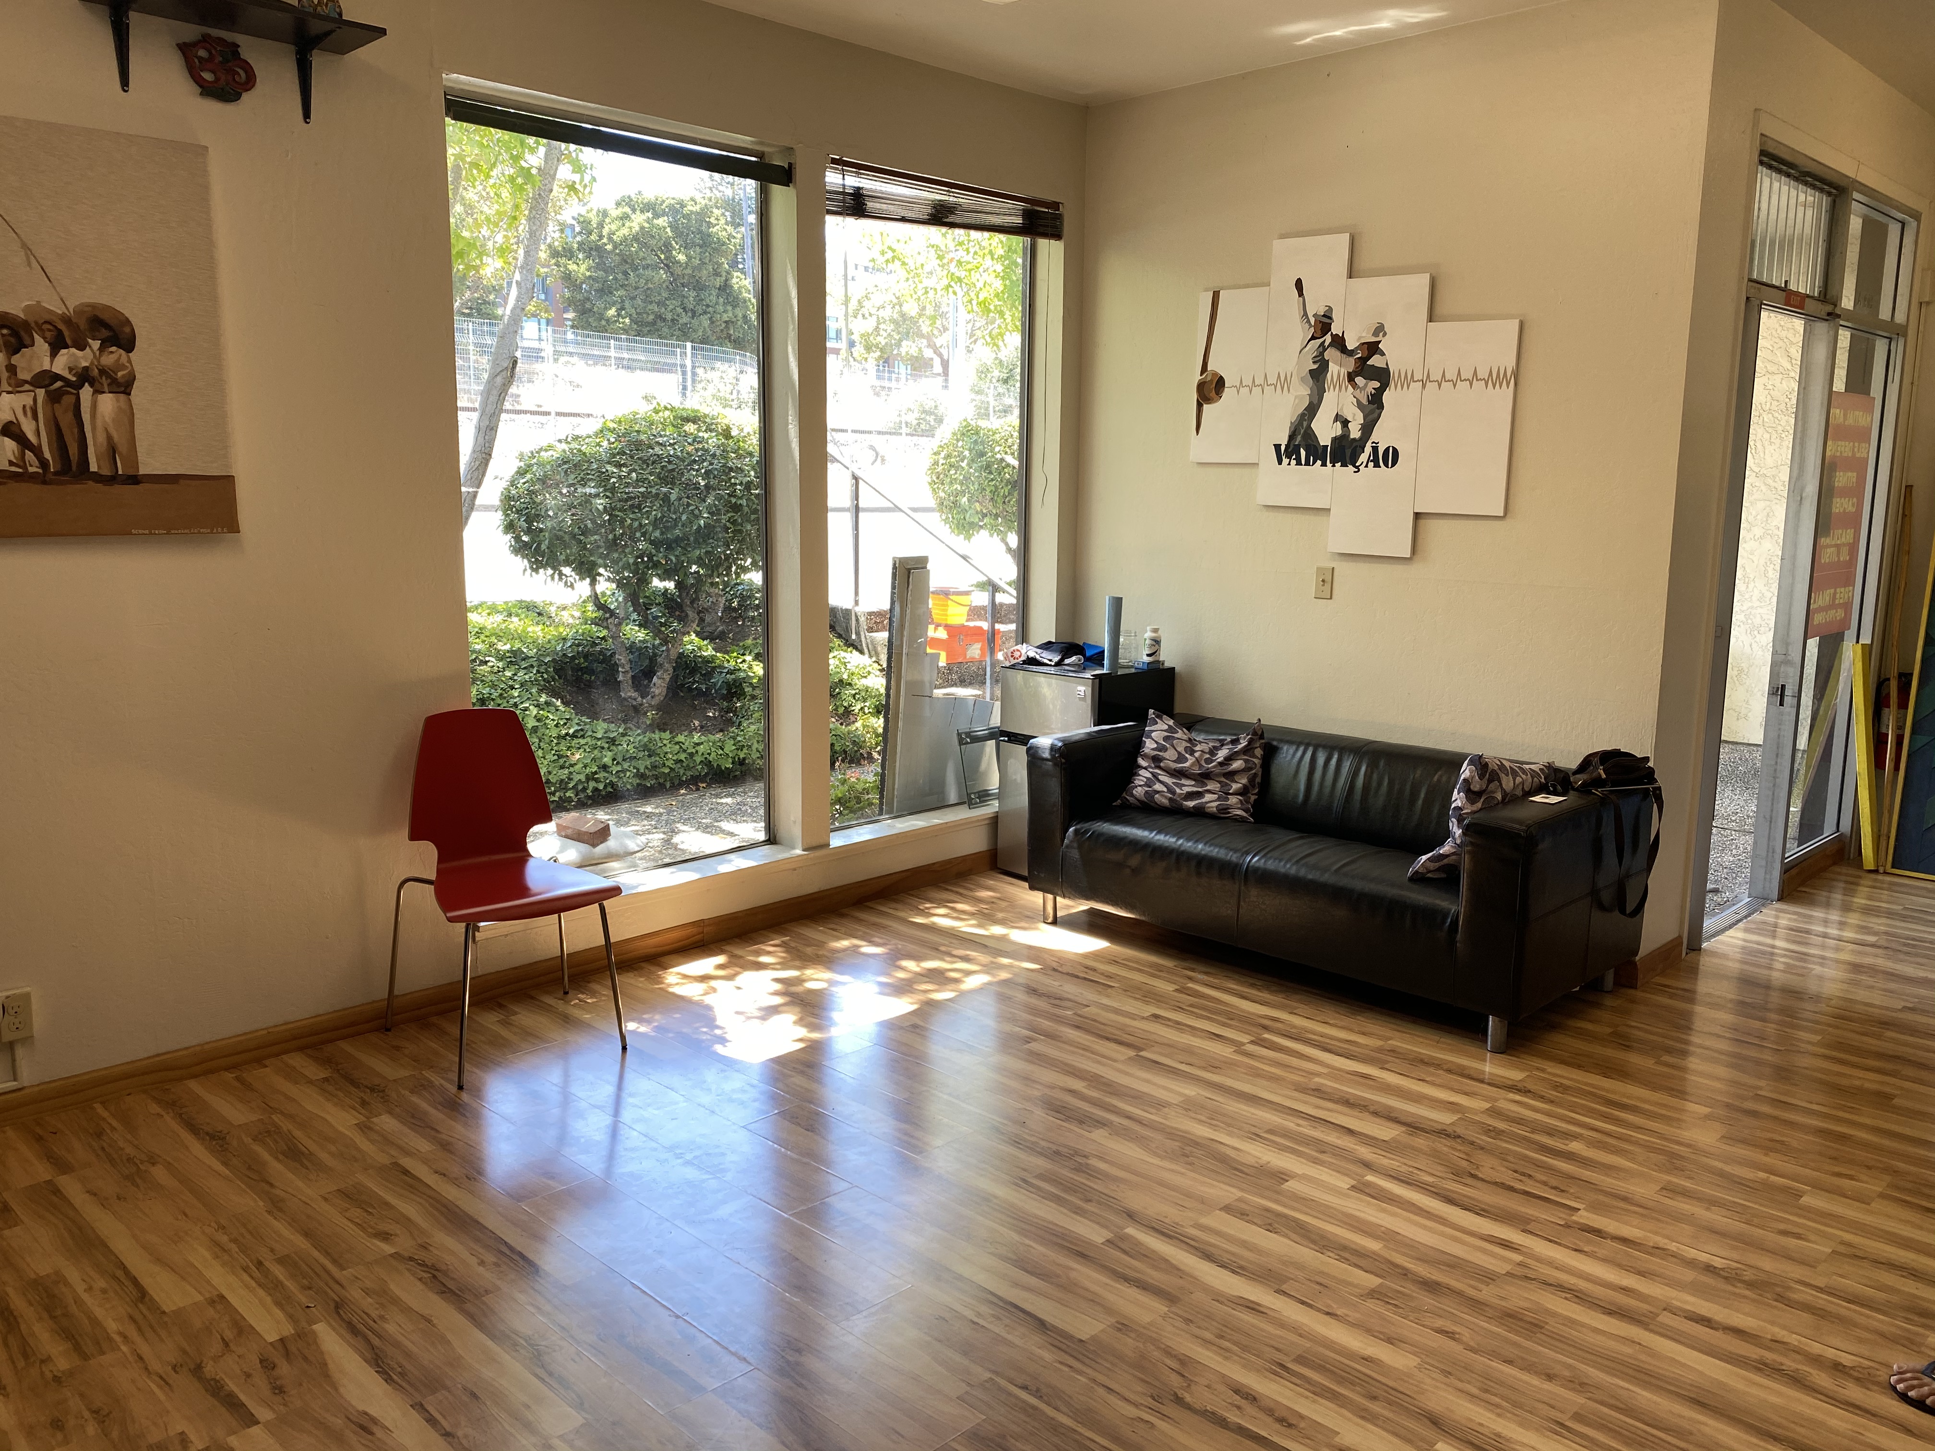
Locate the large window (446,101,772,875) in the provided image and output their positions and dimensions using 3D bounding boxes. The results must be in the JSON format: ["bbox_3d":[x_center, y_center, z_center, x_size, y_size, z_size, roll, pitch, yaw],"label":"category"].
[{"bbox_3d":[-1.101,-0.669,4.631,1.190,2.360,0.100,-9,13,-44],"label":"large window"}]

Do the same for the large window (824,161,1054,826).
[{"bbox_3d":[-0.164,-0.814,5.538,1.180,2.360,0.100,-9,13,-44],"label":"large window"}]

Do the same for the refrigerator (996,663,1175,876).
[{"bbox_3d":[0.472,0.175,5.767,0.500,0.830,0.480,-9,13,-44],"label":"refrigerator"}]

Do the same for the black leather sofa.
[{"bbox_3d":[1.151,0.434,4.789,0.860,0.660,1.790,-9,13,-44],"label":"black leather sofa"}]

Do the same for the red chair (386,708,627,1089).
[{"bbox_3d":[-1.264,0.434,3.974,0.540,0.885,0.530,-7,12,-37],"label":"red chair"}]

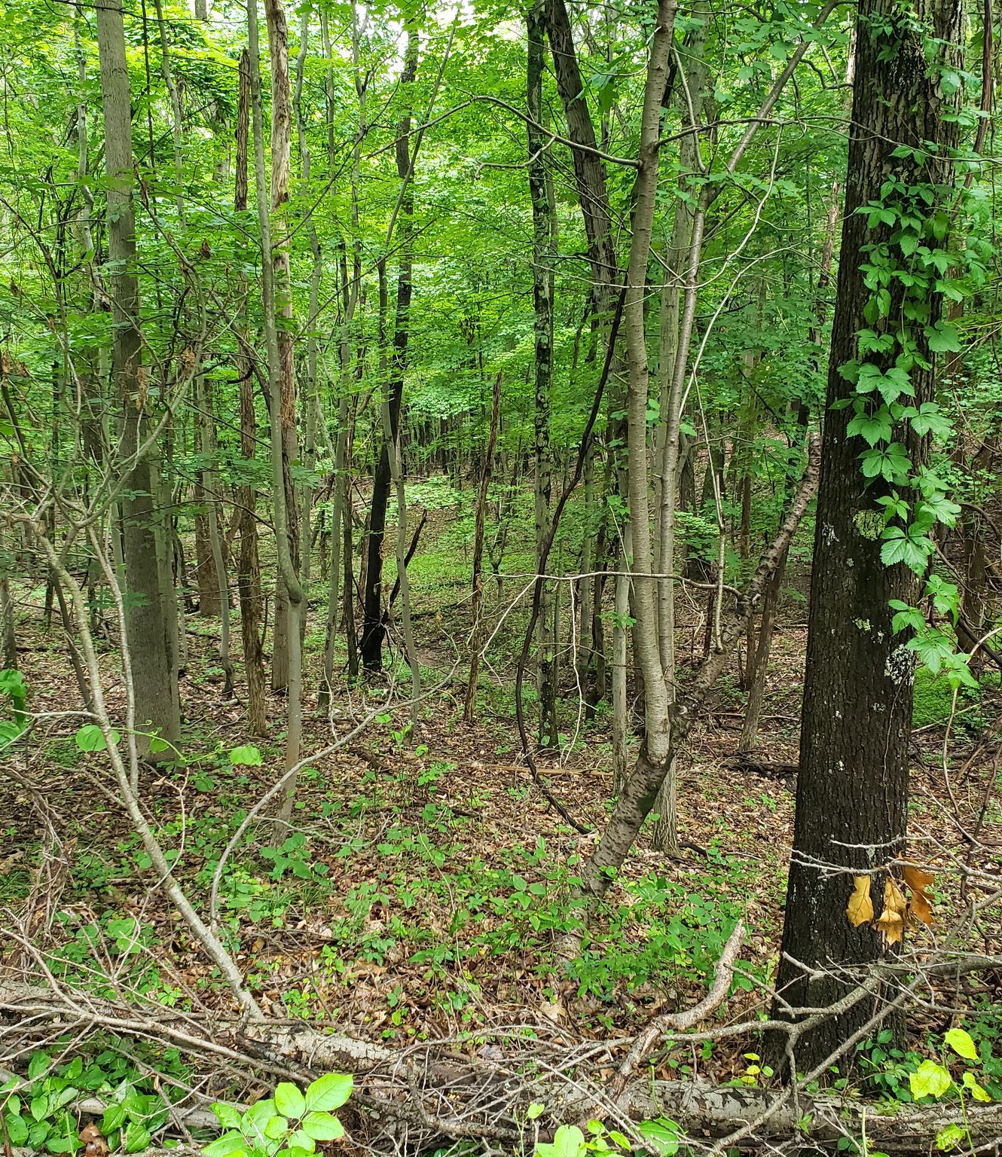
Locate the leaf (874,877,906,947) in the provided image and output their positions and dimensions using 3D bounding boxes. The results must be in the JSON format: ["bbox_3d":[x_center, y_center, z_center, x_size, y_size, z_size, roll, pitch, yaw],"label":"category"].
[{"bbox_3d":[0.908,0.775,2.700,0.074,0.160,0.055,2,9,14],"label":"leaf"}]

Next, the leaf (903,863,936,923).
[{"bbox_3d":[0.982,0.740,2.720,0.075,0.143,0.055,3,9,17],"label":"leaf"}]

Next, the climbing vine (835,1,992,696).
[{"bbox_3d":[1.015,-0.526,2.850,0.340,1.600,0.270,1,9,7],"label":"climbing vine"}]

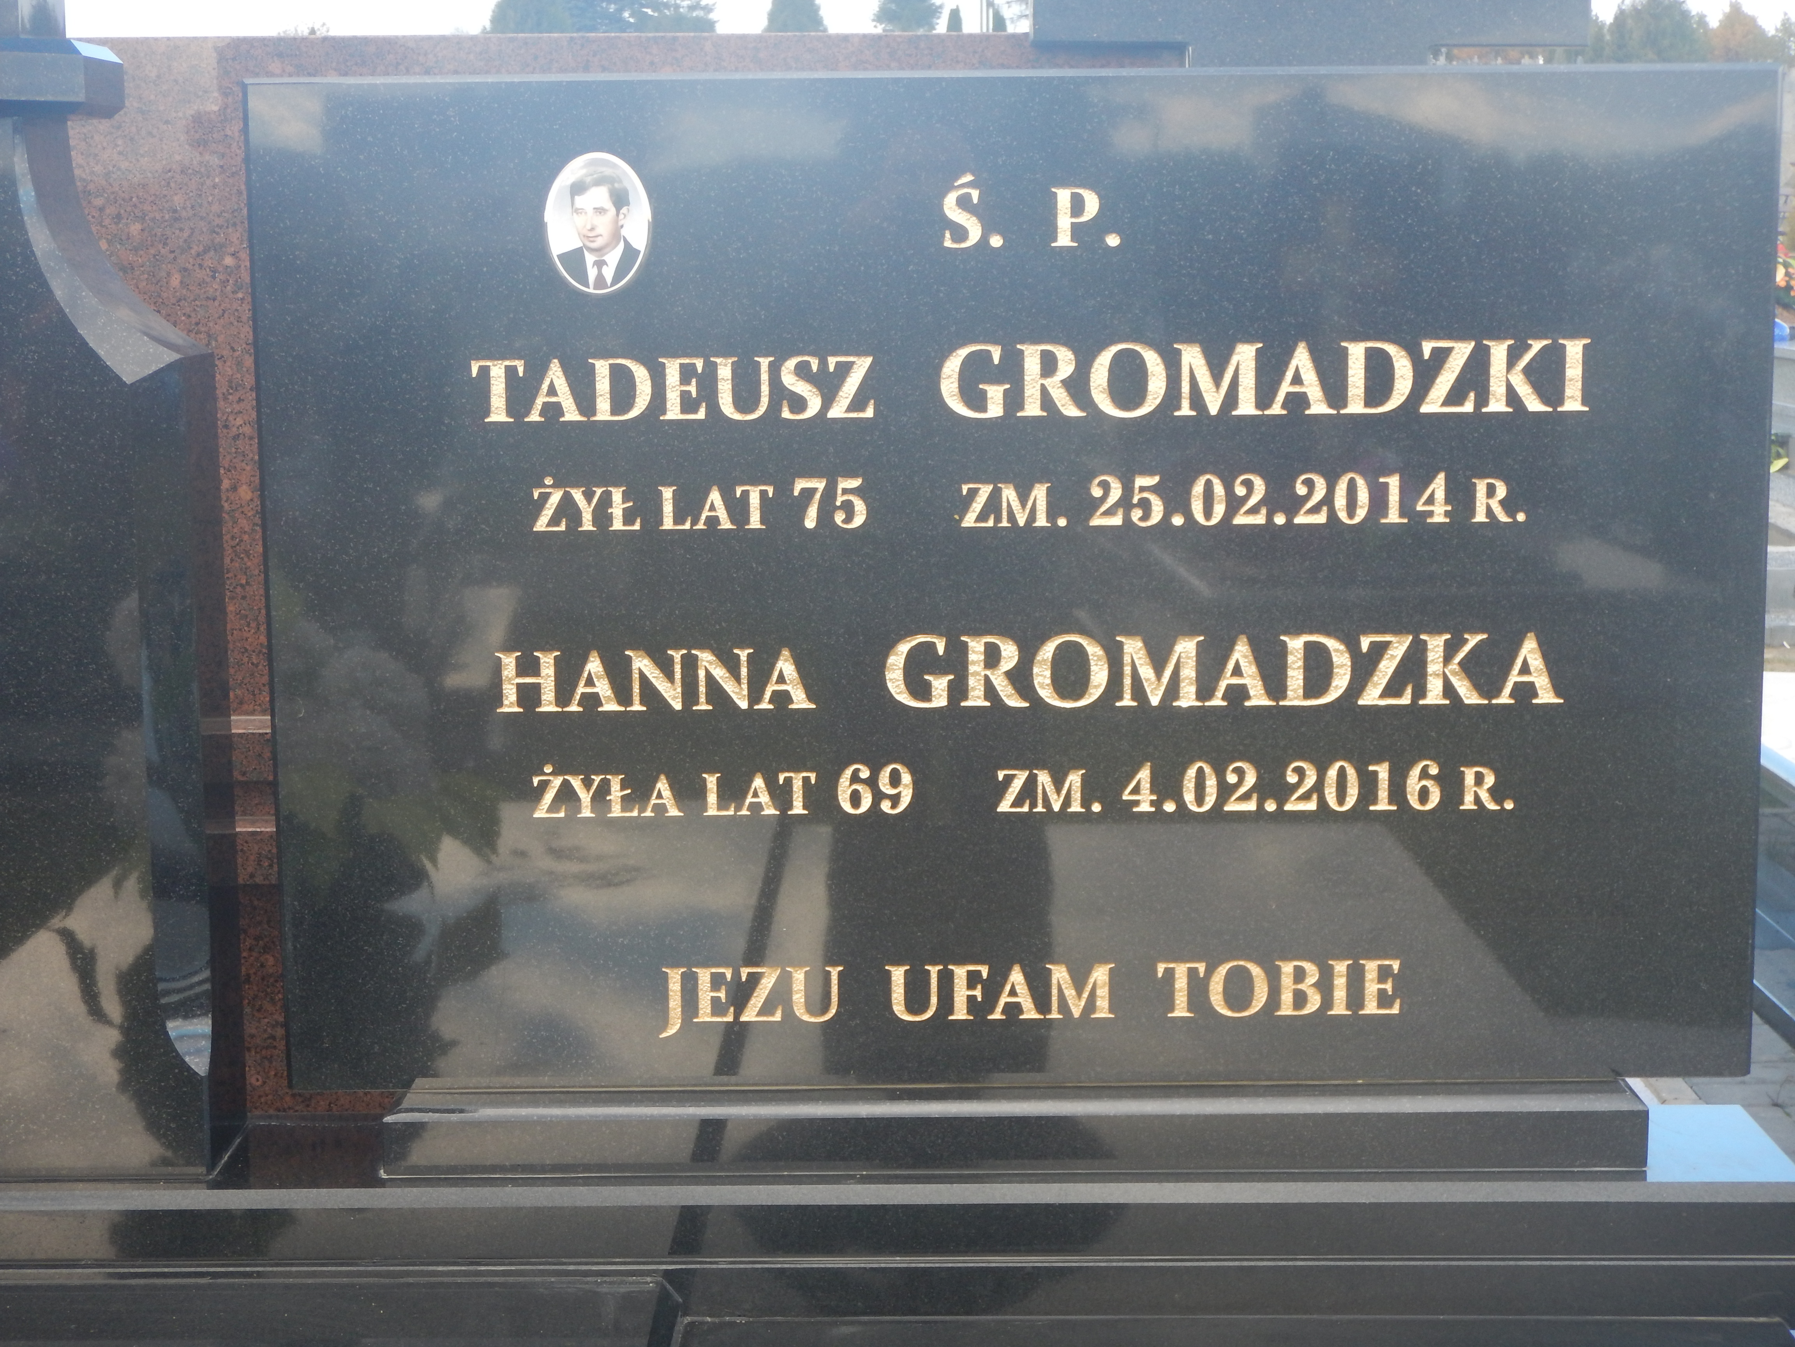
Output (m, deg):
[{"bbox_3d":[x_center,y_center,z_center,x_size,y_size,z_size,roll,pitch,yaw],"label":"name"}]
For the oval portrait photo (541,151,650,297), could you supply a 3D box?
[{"bbox_3d":[-0.253,-0.380,2.451,0.090,0.119,0.010,-1,8,0],"label":"oval portrait photo"}]

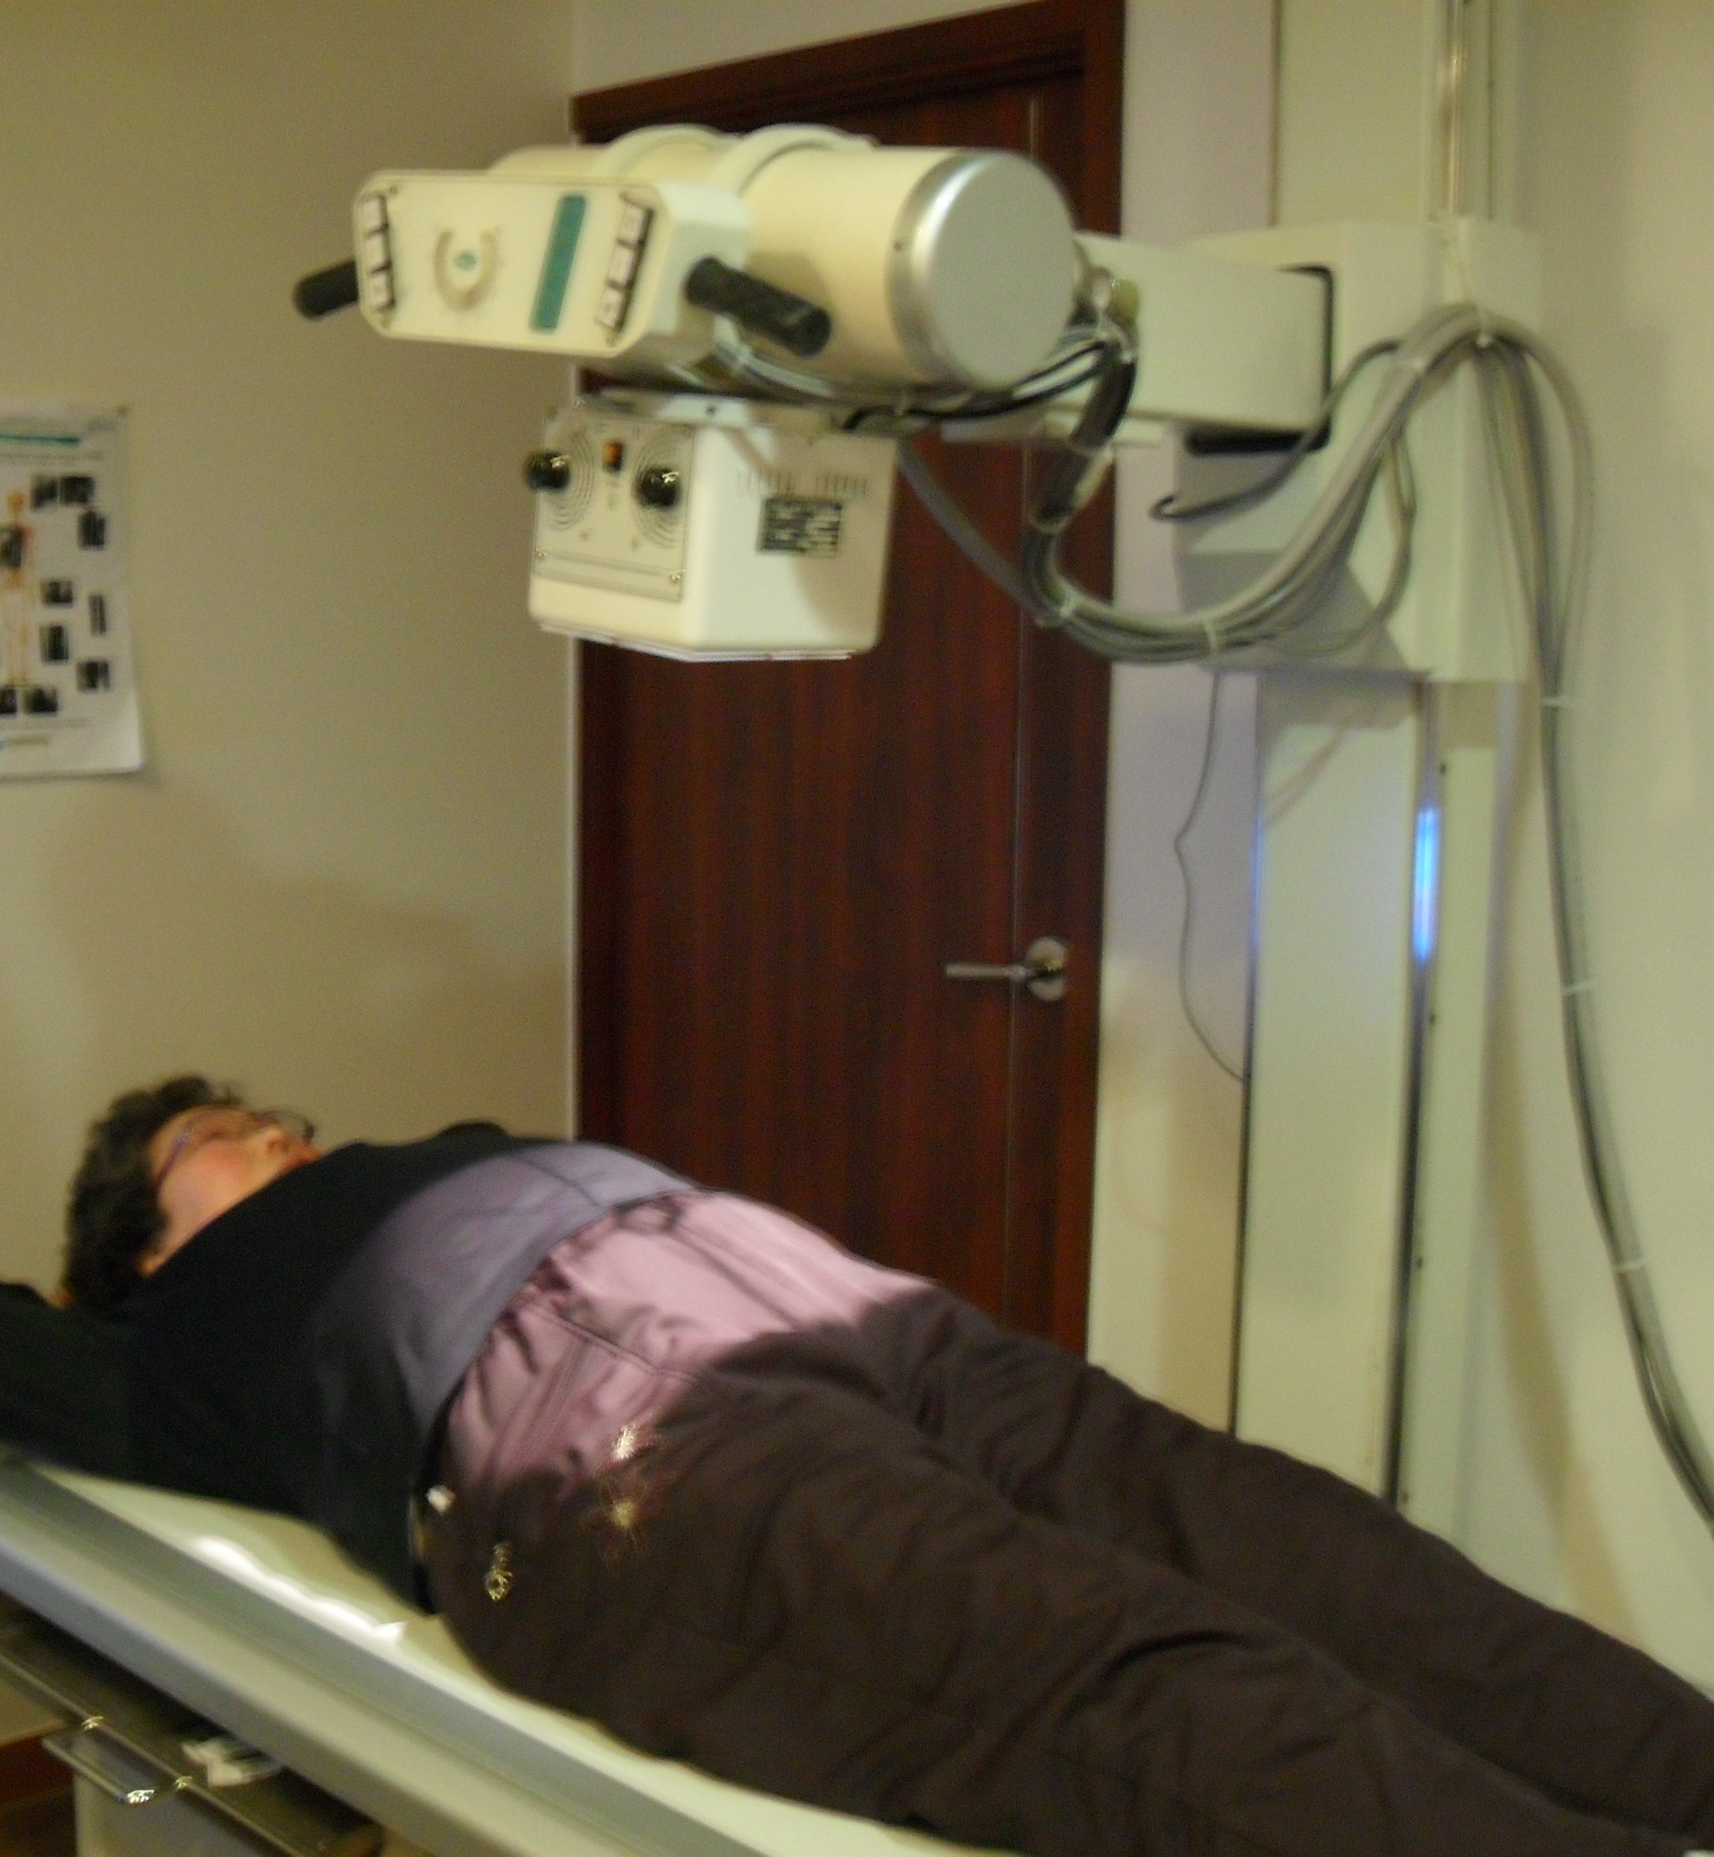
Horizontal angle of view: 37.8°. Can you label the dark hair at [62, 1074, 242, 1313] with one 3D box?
[{"bbox_3d":[-0.661,0.252,2.372,0.220,0.210,0.200,36,15,38],"label":"dark hair"}]

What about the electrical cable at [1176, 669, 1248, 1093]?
[{"bbox_3d":[0.355,-0.052,2.521,0.030,0.420,0.090,-5,9,-44],"label":"electrical cable"}]

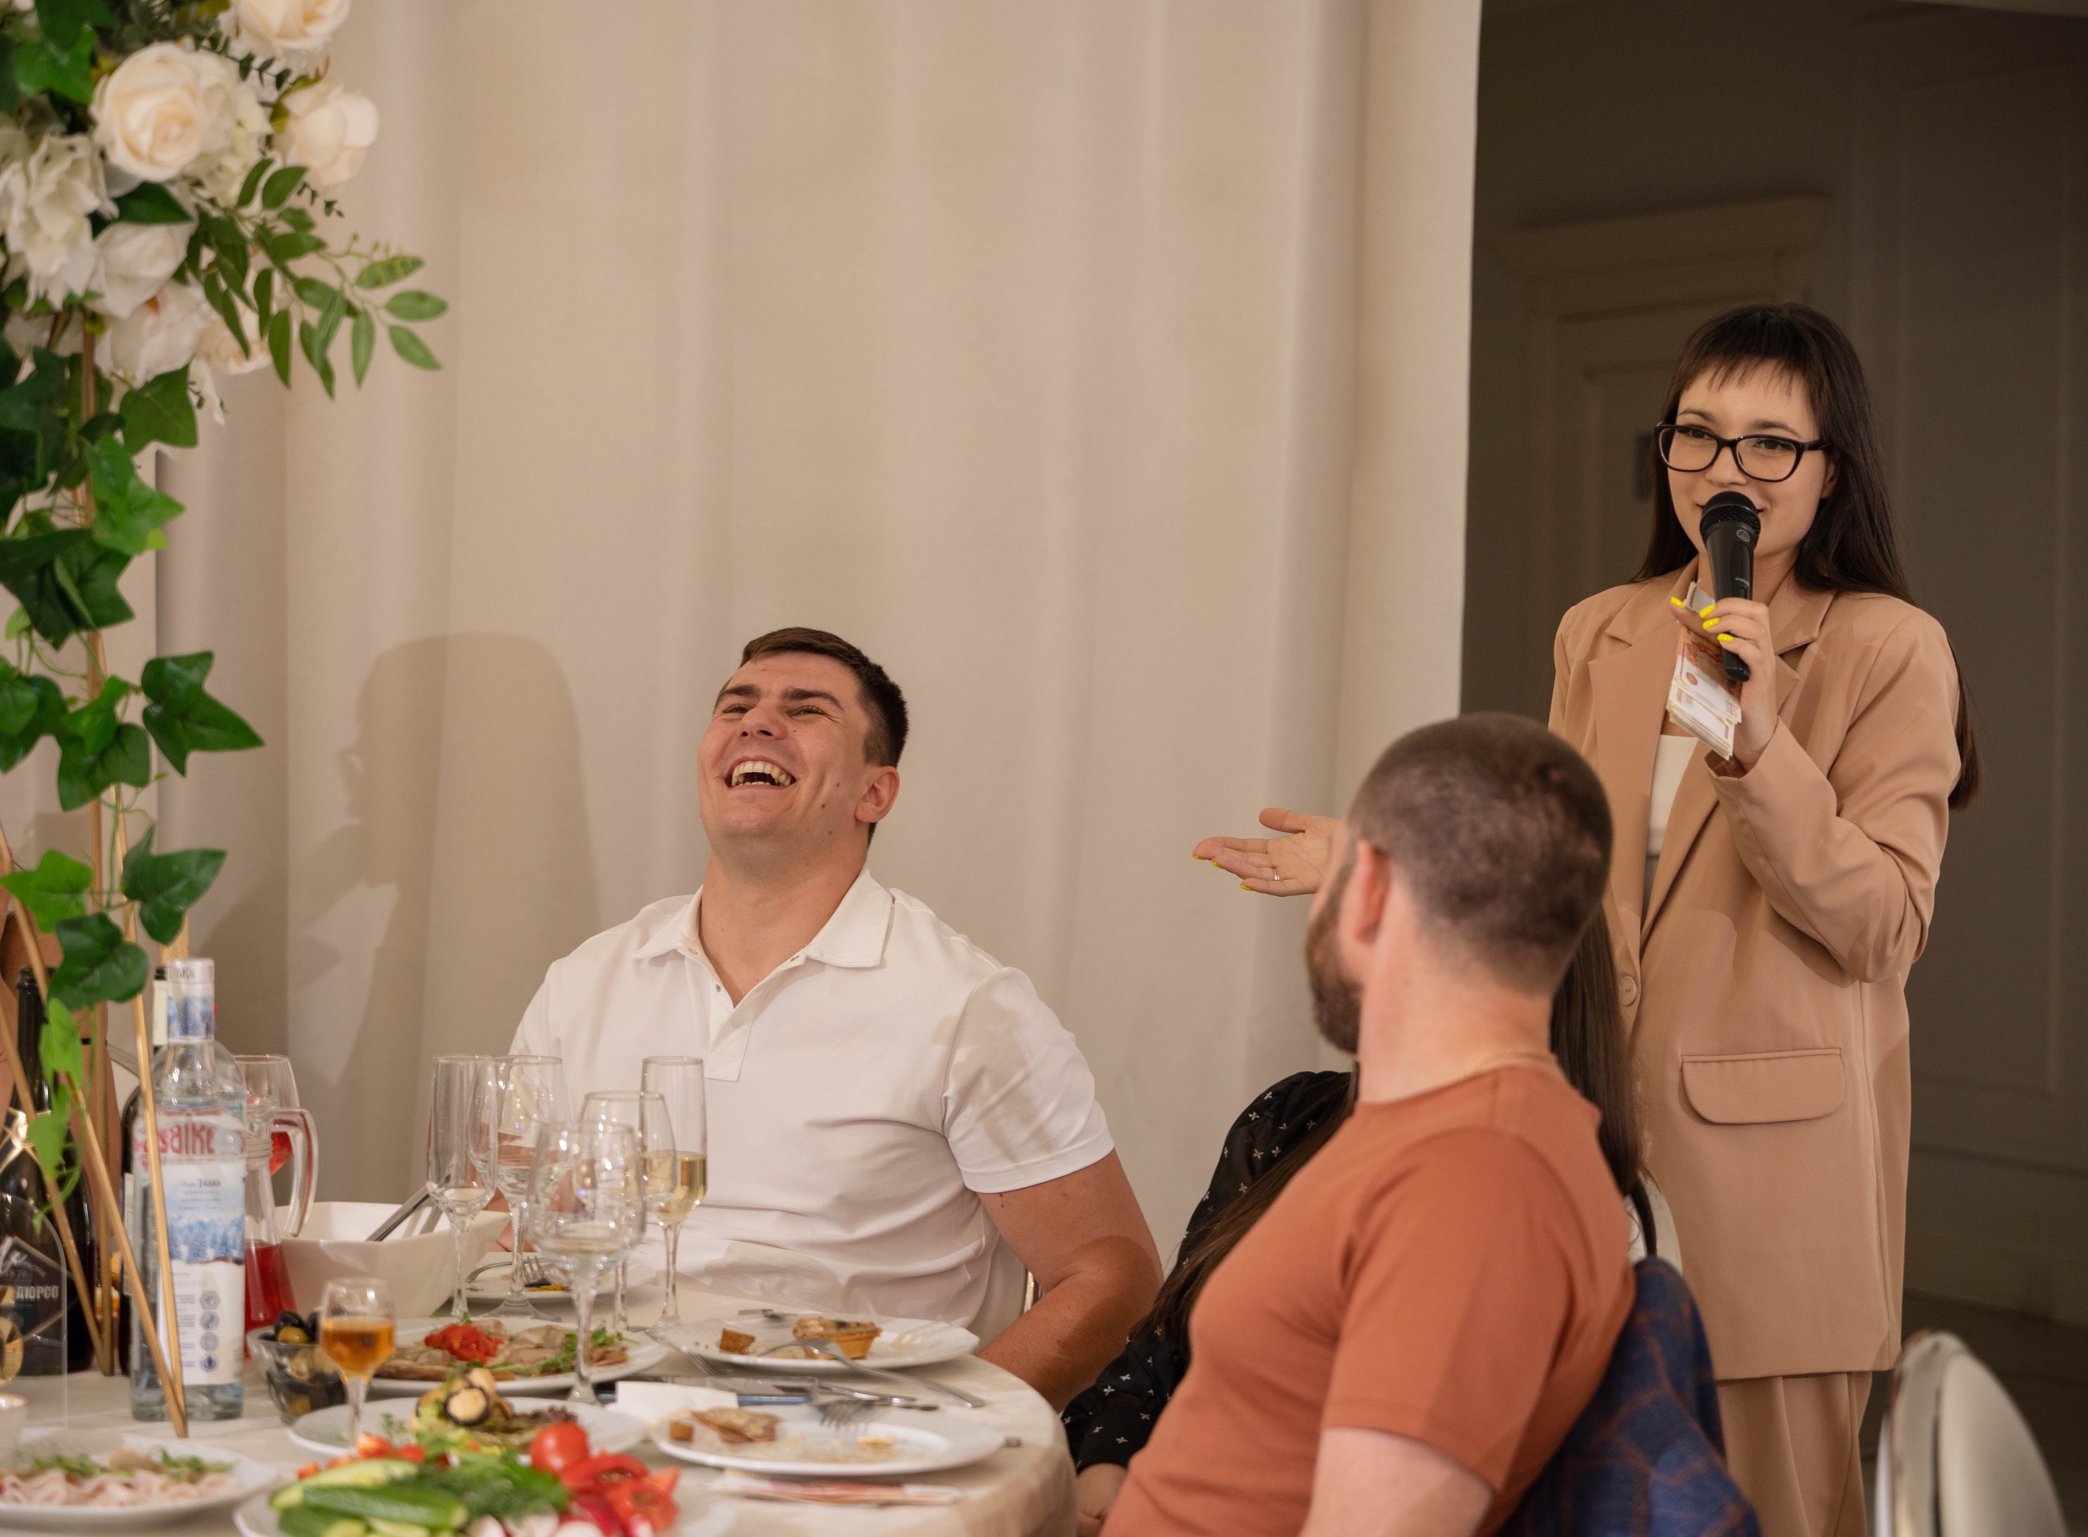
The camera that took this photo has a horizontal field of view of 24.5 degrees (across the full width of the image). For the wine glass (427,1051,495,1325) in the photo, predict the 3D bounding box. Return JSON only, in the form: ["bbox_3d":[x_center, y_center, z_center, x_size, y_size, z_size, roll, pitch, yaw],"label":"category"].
[{"bbox_3d":[-0.465,0.344,3.849,0.056,0.220,0.056,0,2,0],"label":"wine glass"}]

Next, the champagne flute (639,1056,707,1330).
[{"bbox_3d":[-0.297,0.344,3.852,0.056,0.221,0.056,0,2,0],"label":"champagne flute"}]

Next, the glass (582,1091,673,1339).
[{"bbox_3d":[-0.329,0.357,3.775,0.082,0.200,0.082,0,2,0],"label":"glass"}]

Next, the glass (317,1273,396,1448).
[{"bbox_3d":[-0.455,0.408,3.184,0.050,0.135,0.050,0,2,0],"label":"glass"}]

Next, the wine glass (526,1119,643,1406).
[{"bbox_3d":[-0.328,0.363,3.453,0.083,0.210,0.083,0,2,0],"label":"wine glass"}]

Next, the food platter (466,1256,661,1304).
[{"bbox_3d":[-0.447,0.436,4.047,0.250,0.025,0.250,0,2,0],"label":"food platter"}]

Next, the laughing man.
[{"bbox_3d":[-0.284,0.540,4.067,0.620,1.315,0.800,1,2,28],"label":"laughing man"}]

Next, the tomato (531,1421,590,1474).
[{"bbox_3d":[-0.308,0.433,3.060,0.039,0.036,0.039,0,2,0],"label":"tomato"}]

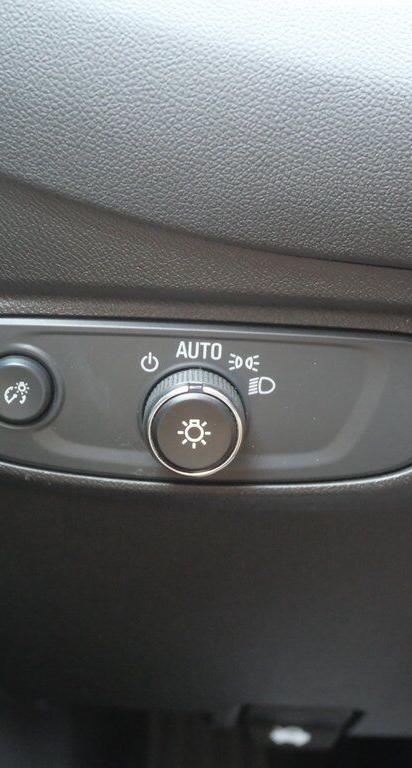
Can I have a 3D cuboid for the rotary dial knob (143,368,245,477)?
[{"bbox_3d":[-0.004,0.013,0.319,0.033,0.033,0.016,2,18,-1],"label":"rotary dial knob"}]

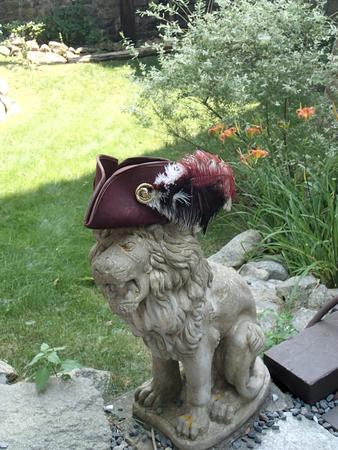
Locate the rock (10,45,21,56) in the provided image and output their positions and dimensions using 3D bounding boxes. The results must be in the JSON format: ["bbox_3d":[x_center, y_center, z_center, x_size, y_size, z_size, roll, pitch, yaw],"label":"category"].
[{"bbox_3d":[-2.744,-3.120,10.000,0.190,0.190,0.180,0,24,0],"label":"rock"}]

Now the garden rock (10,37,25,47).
[{"bbox_3d":[-2.763,-3.346,10.200,0.260,0.170,0.220,0,24,0],"label":"garden rock"}]

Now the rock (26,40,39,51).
[{"bbox_3d":[-2.489,-3.274,10.200,0.240,0.210,0.220,0,24,0],"label":"rock"}]

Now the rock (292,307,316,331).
[{"bbox_3d":[0.498,0.346,2.070,0.110,0.090,0.100,0,24,0],"label":"rock"}]

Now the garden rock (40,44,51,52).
[{"bbox_3d":[-2.230,-3.187,10.100,0.180,0.140,0.160,0,24,0],"label":"garden rock"}]

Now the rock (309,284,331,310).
[{"bbox_3d":[0.597,0.284,2.220,0.100,0.090,0.090,0,24,0],"label":"rock"}]

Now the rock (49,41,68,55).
[{"bbox_3d":[-2.005,-3.221,10.150,0.370,0.250,0.280,0,24,0],"label":"rock"}]

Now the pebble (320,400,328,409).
[{"bbox_3d":[0.467,0.539,1.680,0.026,0.018,0.022,0,24,0],"label":"pebble"}]

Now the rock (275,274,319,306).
[{"bbox_3d":[0.506,0.260,2.220,0.175,0.110,0.130,0,24,0],"label":"rock"}]

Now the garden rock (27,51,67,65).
[{"bbox_3d":[-2.135,-2.920,9.750,0.700,0.220,0.420,0,24,0],"label":"garden rock"}]

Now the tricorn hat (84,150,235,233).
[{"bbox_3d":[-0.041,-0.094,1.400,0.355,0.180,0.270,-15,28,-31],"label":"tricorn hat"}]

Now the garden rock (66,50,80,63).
[{"bbox_3d":[-1.708,-3.013,10.000,0.250,0.190,0.220,0,24,0],"label":"garden rock"}]

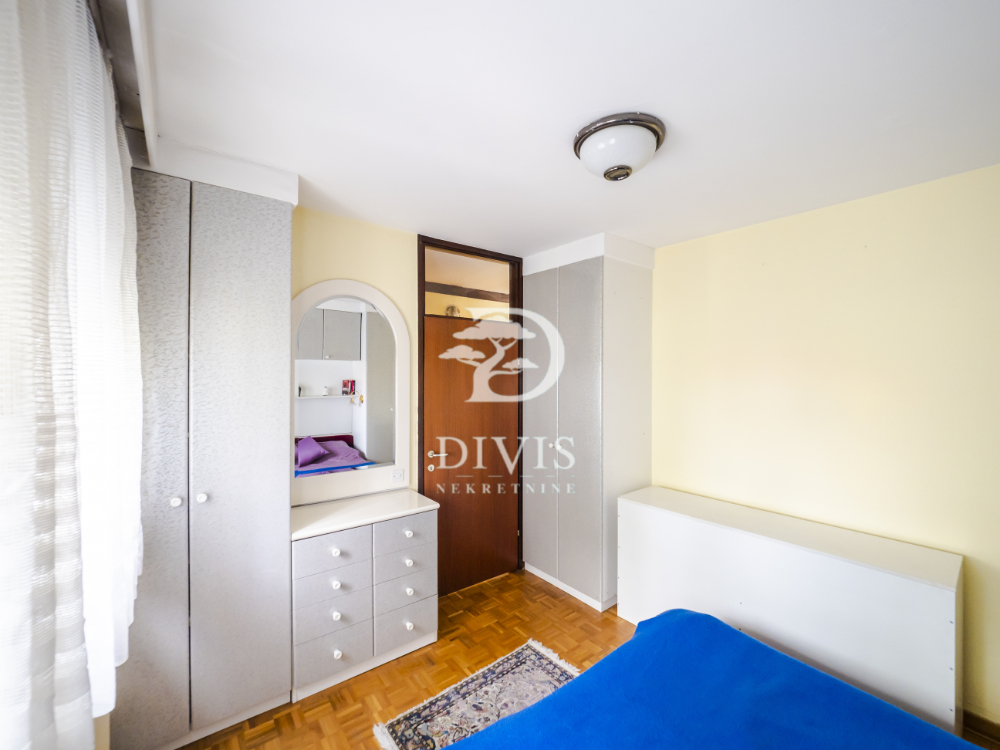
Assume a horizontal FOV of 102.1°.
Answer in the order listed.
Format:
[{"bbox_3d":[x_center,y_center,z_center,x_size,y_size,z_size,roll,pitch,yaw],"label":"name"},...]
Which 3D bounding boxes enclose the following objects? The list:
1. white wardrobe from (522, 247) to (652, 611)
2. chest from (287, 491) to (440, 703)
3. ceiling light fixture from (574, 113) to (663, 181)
[{"bbox_3d":[0.672,0.359,3.202,0.593,2.471,0.810,0,0,-38],"label":"white wardrobe"},{"bbox_3d":[-0.804,1.194,2.362,0.800,0.832,0.430,0,0,-36],"label":"chest"},{"bbox_3d":[0.485,-0.889,1.655,0.376,0.145,0.376,0,0,0],"label":"ceiling light fixture"}]

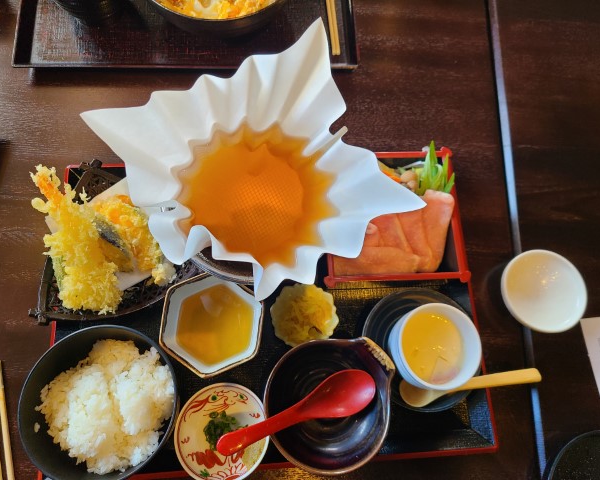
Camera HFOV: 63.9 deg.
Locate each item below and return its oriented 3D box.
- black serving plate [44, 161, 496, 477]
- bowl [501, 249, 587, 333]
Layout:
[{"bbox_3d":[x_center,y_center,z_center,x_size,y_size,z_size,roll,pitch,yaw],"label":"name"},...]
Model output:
[{"bbox_3d":[-0.034,0.065,0.511,0.434,0.025,0.322,-3,73,-3],"label":"black serving plate"},{"bbox_3d":[0.246,0.058,0.510,0.088,0.050,0.088,1,73,-2],"label":"bowl"}]

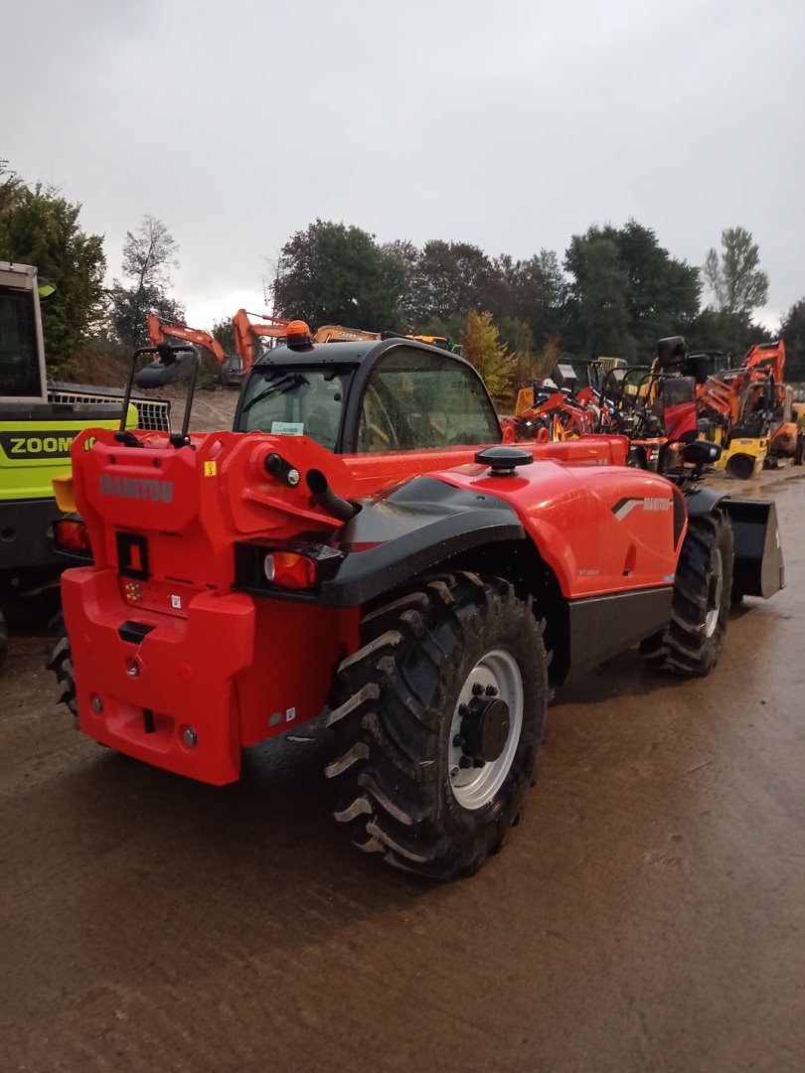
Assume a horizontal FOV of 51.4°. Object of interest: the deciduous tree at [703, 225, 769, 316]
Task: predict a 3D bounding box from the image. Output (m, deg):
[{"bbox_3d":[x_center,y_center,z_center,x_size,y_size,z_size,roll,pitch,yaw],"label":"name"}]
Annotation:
[{"bbox_3d":[21.703,-13.581,56.060,4.800,13.682,4.800,4,9,20],"label":"deciduous tree"}]

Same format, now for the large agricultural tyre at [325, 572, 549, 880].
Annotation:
[{"bbox_3d":[0.172,0.673,3.110,0.410,1.070,1.070,7,11,33],"label":"large agricultural tyre"}]

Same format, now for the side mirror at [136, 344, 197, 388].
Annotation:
[{"bbox_3d":[-0.811,-0.578,2.898,0.270,0.150,0.120,6,10,29],"label":"side mirror"}]

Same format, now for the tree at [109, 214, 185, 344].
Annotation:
[{"bbox_3d":[-13.817,-11.600,45.891,4.300,11.503,4.300,-1,9,-16],"label":"tree"}]

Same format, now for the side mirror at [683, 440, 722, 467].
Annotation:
[{"bbox_3d":[1.871,-0.518,5.225,0.230,0.170,0.120,10,12,43],"label":"side mirror"}]

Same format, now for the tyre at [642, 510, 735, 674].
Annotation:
[{"bbox_3d":[1.847,0.340,5.449,0.410,1.070,1.070,7,10,31],"label":"tyre"}]

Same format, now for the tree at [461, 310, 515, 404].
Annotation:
[{"bbox_3d":[3.639,-6.869,36.447,2.600,5.778,2.600,2,9,5],"label":"tree"}]

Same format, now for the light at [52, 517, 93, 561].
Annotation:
[{"bbox_3d":[-1.286,0.007,3.346,0.250,0.160,0.110,7,11,35],"label":"light"}]

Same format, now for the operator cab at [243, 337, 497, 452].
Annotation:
[{"bbox_3d":[-0.140,-0.388,4.870,0.820,1.400,1.580,7,11,35],"label":"operator cab"}]

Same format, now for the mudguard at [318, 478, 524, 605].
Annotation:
[{"bbox_3d":[-0.007,-0.026,2.838,0.480,0.300,1.050,7,11,35],"label":"mudguard"}]

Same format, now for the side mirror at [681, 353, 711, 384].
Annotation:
[{"bbox_3d":[1.779,-1.020,5.072,0.170,0.200,0.100,10,12,43],"label":"side mirror"}]

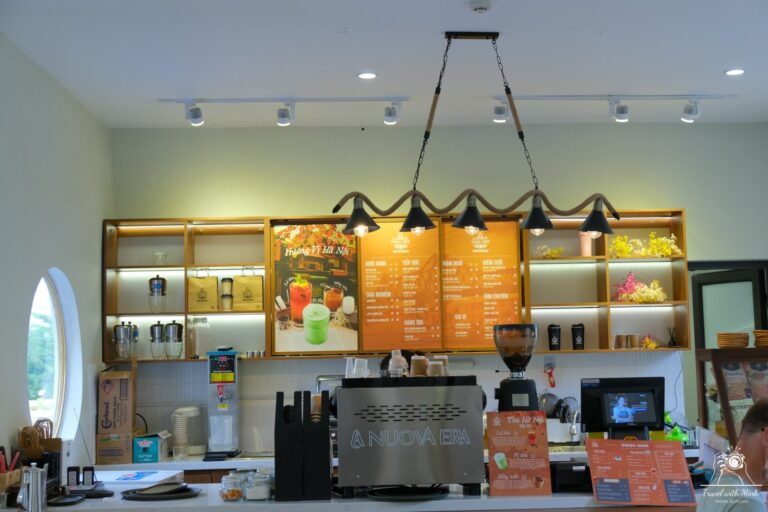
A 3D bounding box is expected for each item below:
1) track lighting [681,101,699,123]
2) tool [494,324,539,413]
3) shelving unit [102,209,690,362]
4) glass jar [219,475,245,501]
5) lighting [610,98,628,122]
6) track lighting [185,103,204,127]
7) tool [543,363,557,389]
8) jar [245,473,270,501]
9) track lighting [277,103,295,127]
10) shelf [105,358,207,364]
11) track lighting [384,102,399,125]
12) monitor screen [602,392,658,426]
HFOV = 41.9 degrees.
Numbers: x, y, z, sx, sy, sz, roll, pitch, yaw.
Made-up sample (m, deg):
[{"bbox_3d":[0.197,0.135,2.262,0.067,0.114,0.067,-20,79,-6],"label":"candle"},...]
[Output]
[{"bbox_3d":[1.869,-0.881,6.115,0.105,0.125,0.095,-1,-5,-2],"label":"track lighting"},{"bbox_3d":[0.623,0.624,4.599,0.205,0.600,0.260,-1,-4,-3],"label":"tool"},{"bbox_3d":[0.080,0.197,6.495,3.700,0.890,0.270,-1,-4,-2],"label":"shelving unit"},{"bbox_3d":[-0.697,1.064,4.600,0.112,0.120,0.112,-1,-4,-3],"label":"glass jar"},{"bbox_3d":[1.434,-0.886,6.103,0.098,0.130,0.095,-1,-5,-2],"label":"lighting"},{"bbox_3d":[-1.139,-0.851,6.027,0.108,0.130,0.095,-1,-5,-2],"label":"track lighting"},{"bbox_3d":[1.121,0.813,6.790,0.070,0.165,0.025,-9,-5,-2],"label":"tool"},{"bbox_3d":[-0.581,1.059,4.601,0.112,0.117,0.112,-1,-5,-2],"label":"jar"},{"bbox_3d":[-0.568,-0.820,5.810,0.100,0.135,0.090,-1,-4,-3],"label":"track lighting"},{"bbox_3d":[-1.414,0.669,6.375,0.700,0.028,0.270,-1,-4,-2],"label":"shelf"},{"bbox_3d":[0.047,-0.829,5.840,0.090,0.135,0.090,-1,-4,-3],"label":"track lighting"},{"bbox_3d":[1.165,0.724,4.740,0.255,0.158,0.035,-1,-17,-2],"label":"monitor screen"}]

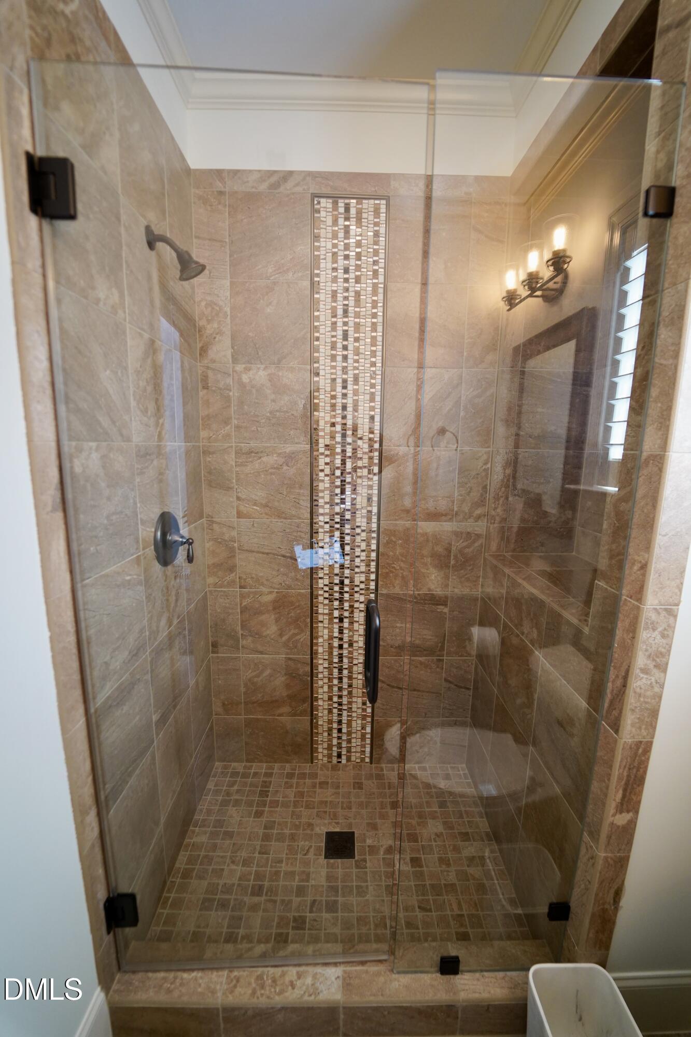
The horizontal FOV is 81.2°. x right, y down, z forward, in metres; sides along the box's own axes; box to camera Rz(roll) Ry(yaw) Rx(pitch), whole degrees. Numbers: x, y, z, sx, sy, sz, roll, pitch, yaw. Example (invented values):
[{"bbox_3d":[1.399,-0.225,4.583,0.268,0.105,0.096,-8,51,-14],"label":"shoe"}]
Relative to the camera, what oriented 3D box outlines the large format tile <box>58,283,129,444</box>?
[{"bbox_3d":[-0.581,-0.334,0.939,0.020,0.304,0.267,1,10,-1],"label":"large format tile"}]

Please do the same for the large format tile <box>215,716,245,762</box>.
[{"bbox_3d":[-0.538,1.028,1.878,0.130,0.237,0.020,1,10,0],"label":"large format tile"}]

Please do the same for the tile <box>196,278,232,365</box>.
[{"bbox_3d":[-0.509,-0.754,1.565,0.130,0.309,0.012,1,10,0],"label":"tile"}]

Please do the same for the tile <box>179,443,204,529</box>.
[{"bbox_3d":[-0.594,-0.127,1.538,0.020,0.304,0.251,1,10,-1],"label":"tile"}]

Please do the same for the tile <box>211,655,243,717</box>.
[{"bbox_3d":[-0.534,0.758,1.827,0.132,0.303,0.012,1,10,0],"label":"tile"}]

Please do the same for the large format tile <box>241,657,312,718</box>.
[{"bbox_3d":[-0.314,0.764,1.833,0.303,0.302,0.011,1,10,-1],"label":"large format tile"}]

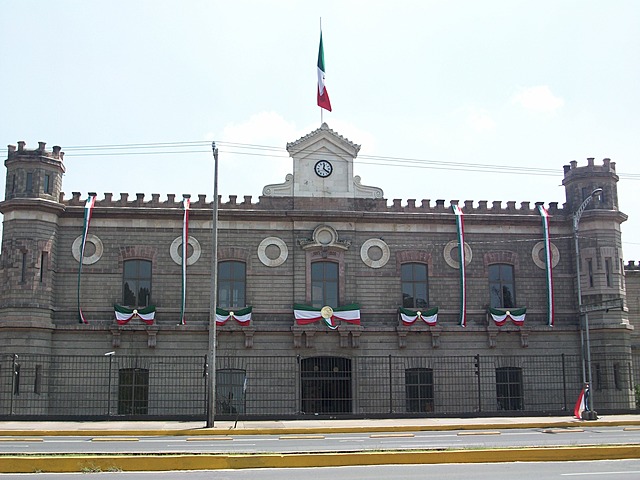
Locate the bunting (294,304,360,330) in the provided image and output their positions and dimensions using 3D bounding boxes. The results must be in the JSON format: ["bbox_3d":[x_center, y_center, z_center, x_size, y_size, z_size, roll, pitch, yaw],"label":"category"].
[{"bbox_3d":[0.422,4.286,43.670,3.741,1.544,0.300,1,-10,-7],"label":"bunting"}]

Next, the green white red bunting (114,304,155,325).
[{"bbox_3d":[-9.528,3.873,40.122,2.095,1.056,0.250,1,-11,-7],"label":"green white red bunting"}]

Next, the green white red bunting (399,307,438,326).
[{"bbox_3d":[5.318,4.143,41.814,2.112,1.046,0.250,1,-11,-7],"label":"green white red bunting"}]

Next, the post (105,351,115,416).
[{"bbox_3d":[-10.156,6.924,37.403,0.471,3.079,0.400,1,-11,-7],"label":"post"}]

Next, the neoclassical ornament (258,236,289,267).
[{"bbox_3d":[-2.559,0.647,42.552,1.630,1.630,0.200,1,-11,-7],"label":"neoclassical ornament"}]

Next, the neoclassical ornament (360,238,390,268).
[{"bbox_3d":[2.634,0.661,36.682,1.463,1.433,0.200,1,-10,-7],"label":"neoclassical ornament"}]

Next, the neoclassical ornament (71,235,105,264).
[{"bbox_3d":[-12.349,0.522,41.350,1.630,1.630,0.200,1,-11,-7],"label":"neoclassical ornament"}]

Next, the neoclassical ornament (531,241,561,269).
[{"bbox_3d":[12.949,0.876,44.451,1.630,1.630,0.200,1,-11,-7],"label":"neoclassical ornament"}]

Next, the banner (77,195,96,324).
[{"bbox_3d":[-12.124,1.016,40.595,0.959,6.833,0.600,1,-11,-7],"label":"banner"}]

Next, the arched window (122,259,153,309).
[{"bbox_3d":[-10.378,2.577,44.096,1.577,2.994,0.350,1,-11,-7],"label":"arched window"}]

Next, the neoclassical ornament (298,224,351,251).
[{"bbox_3d":[0.224,-0.082,42.435,2.848,1.357,0.450,1,-11,-7],"label":"neoclassical ornament"}]

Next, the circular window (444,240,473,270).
[{"bbox_3d":[7.699,0.837,43.347,1.649,1.611,0.200,1,-11,-7],"label":"circular window"}]

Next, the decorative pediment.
[{"bbox_3d":[0.118,-4.527,44.672,6.756,3.964,1.200,1,-10,-7],"label":"decorative pediment"}]

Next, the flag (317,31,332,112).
[{"bbox_3d":[0.303,-10.894,49.999,0.960,5.552,0.700,1,-11,-7],"label":"flag"}]

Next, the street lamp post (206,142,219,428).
[{"bbox_3d":[-4.318,1.629,31.515,0.272,11.655,0.260,1,-11,-7],"label":"street lamp post"}]

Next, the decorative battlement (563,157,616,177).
[{"bbox_3d":[15.756,-3.883,45.219,3.054,0.875,3.054,1,-11,-7],"label":"decorative battlement"}]

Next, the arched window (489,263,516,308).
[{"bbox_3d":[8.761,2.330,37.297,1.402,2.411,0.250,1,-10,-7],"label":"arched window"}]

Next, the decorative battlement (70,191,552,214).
[{"bbox_3d":[0.105,-1.887,42.895,27.892,0.781,0.500,1,-11,-7],"label":"decorative battlement"}]

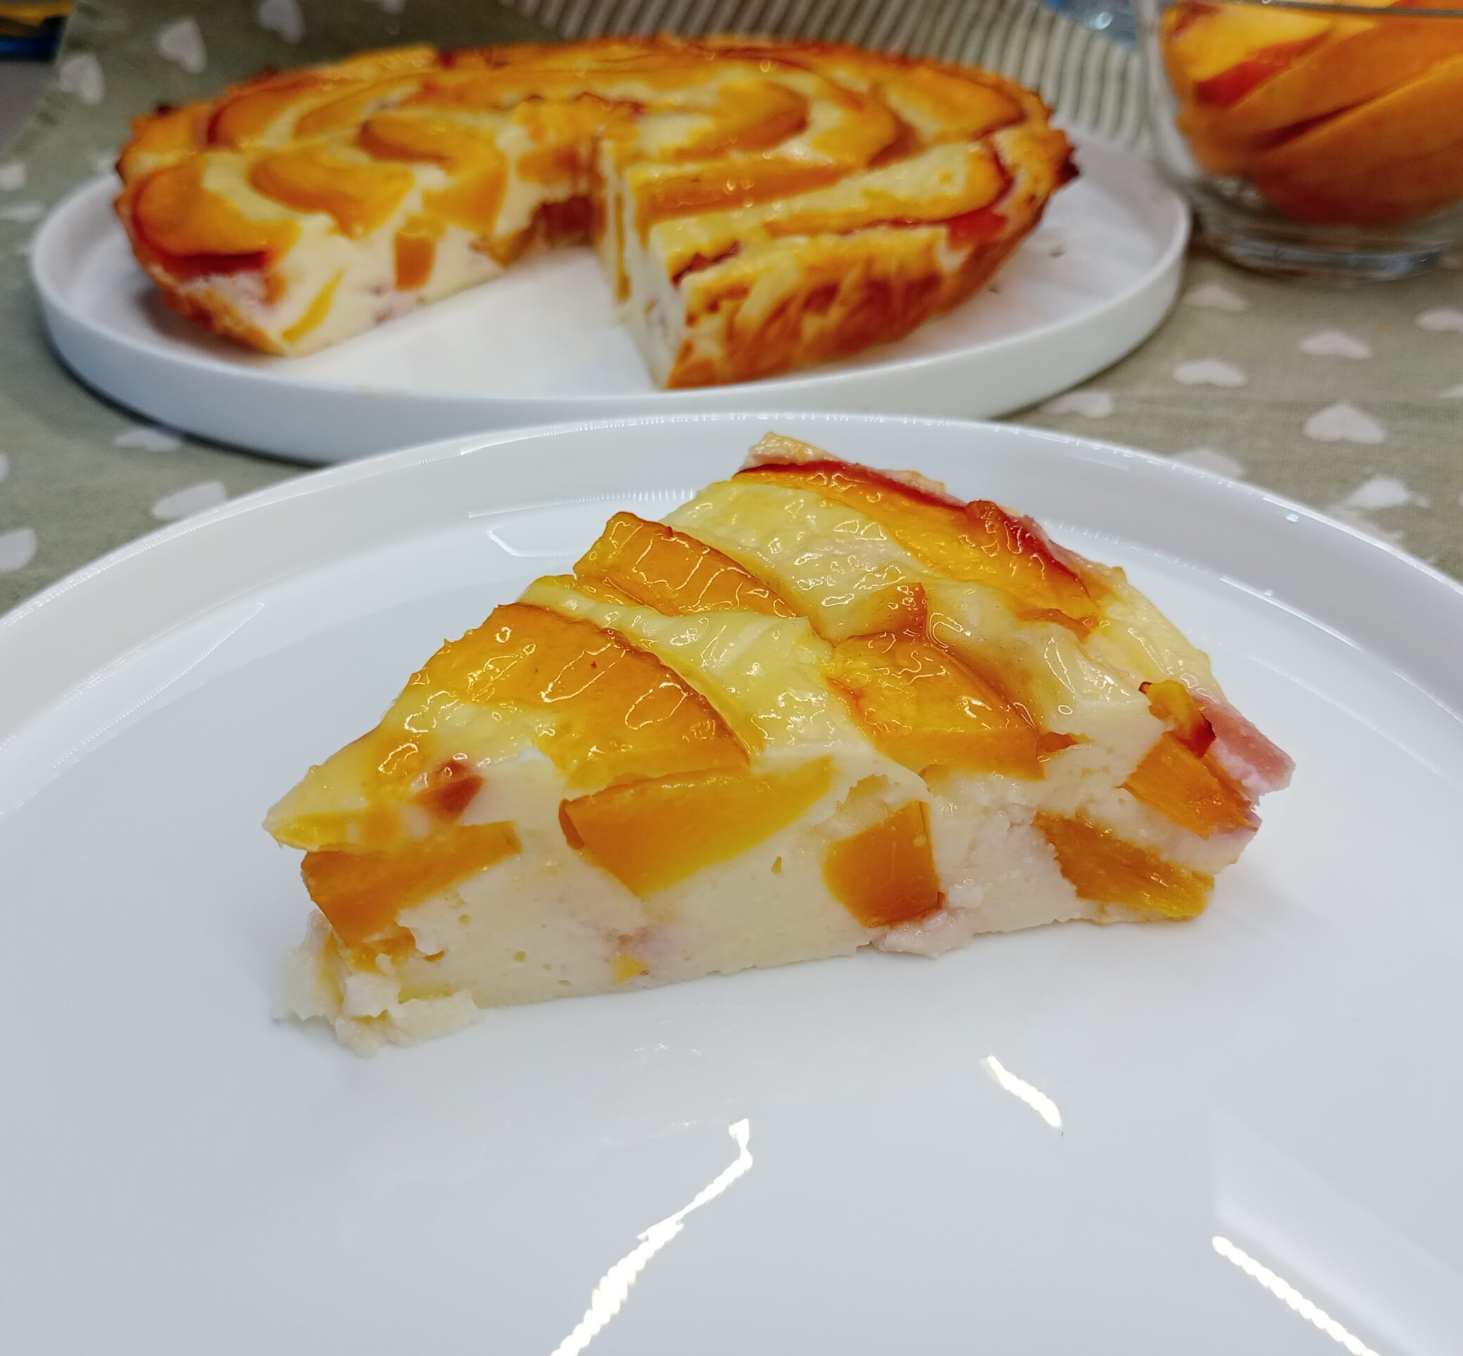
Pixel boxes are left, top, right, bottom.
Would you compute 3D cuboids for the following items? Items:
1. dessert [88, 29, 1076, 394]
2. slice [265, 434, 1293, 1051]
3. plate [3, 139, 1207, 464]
[{"bbox_3d":[-0.032,-0.123,0.365,0.231,0.031,0.223,8,35,14],"label":"dessert"},{"bbox_3d":[-0.004,0.010,0.167,0.101,0.029,0.093,-20,38,-25],"label":"slice"},{"bbox_3d":[-0.029,-0.119,0.377,0.280,0.018,0.280,-1,33,1],"label":"plate"}]

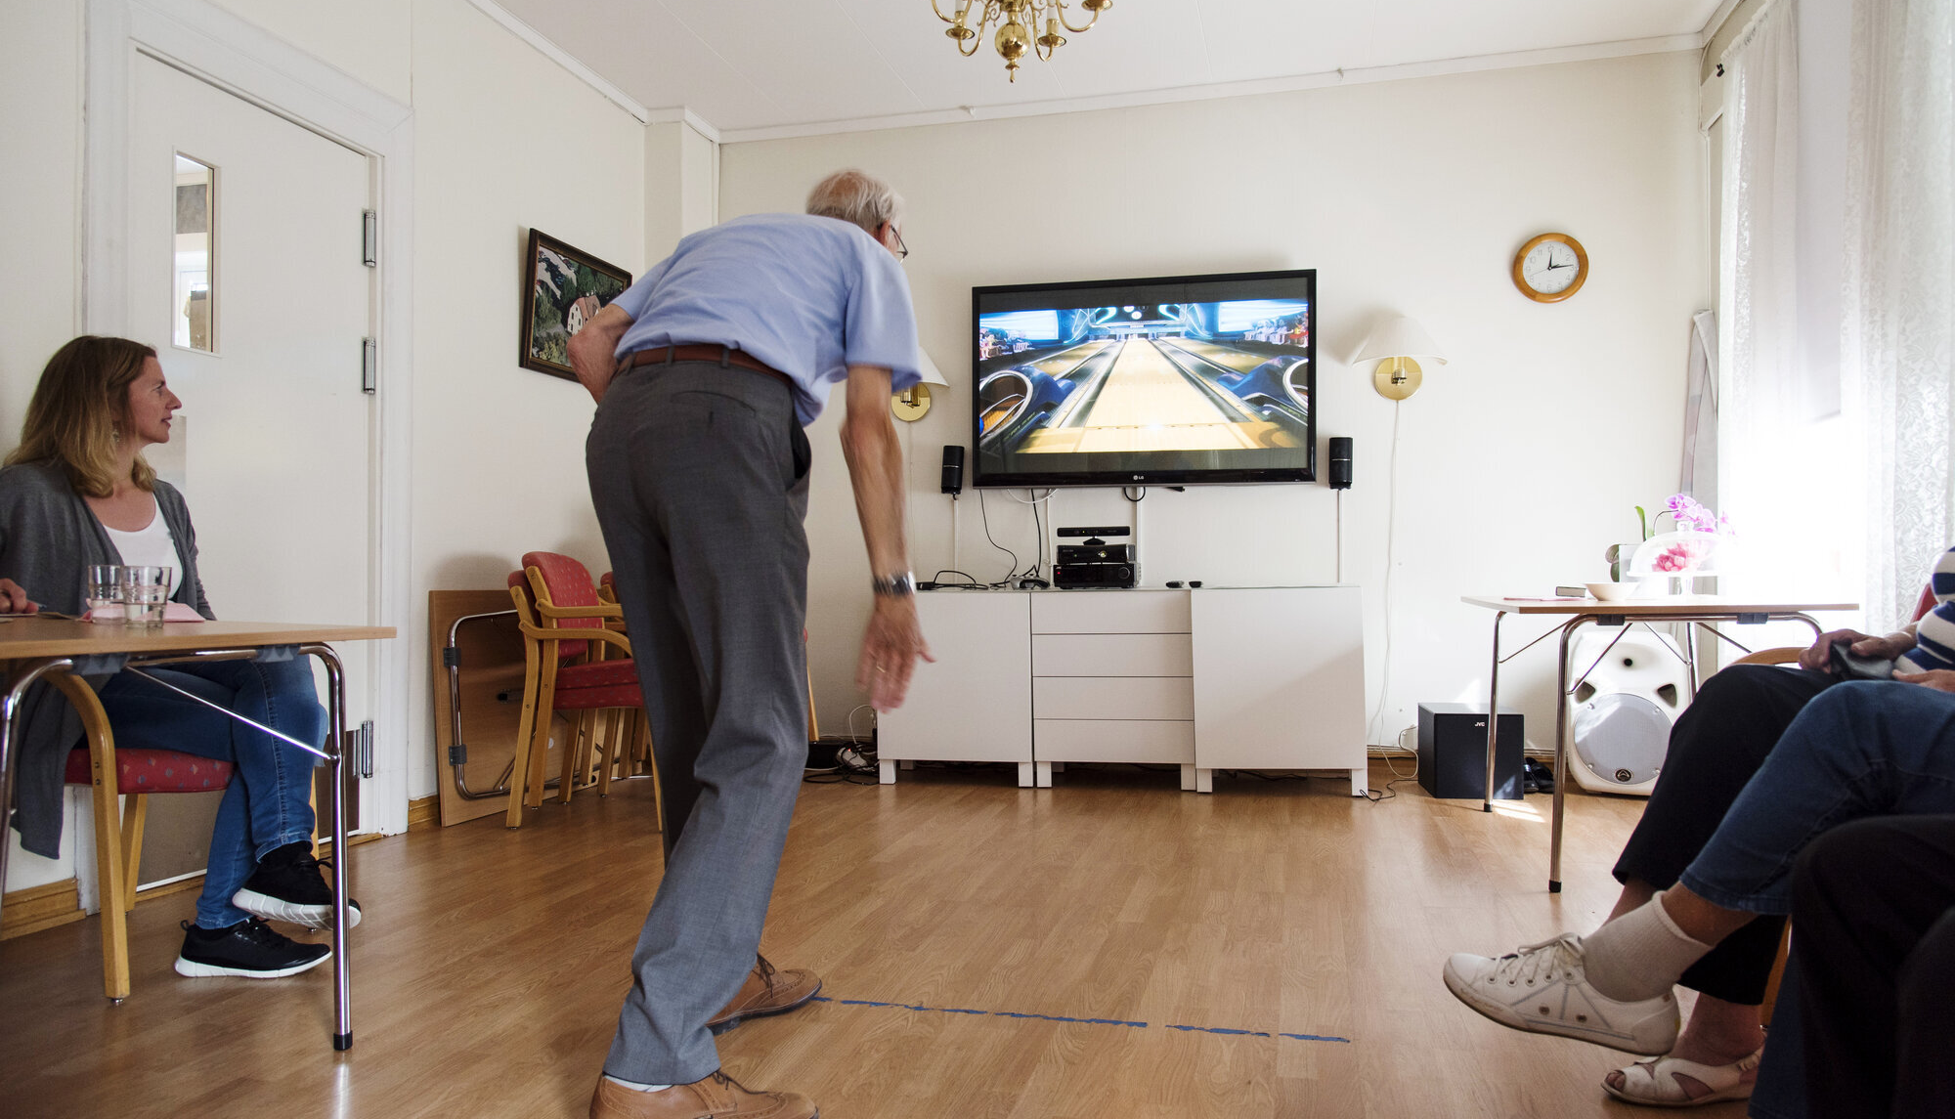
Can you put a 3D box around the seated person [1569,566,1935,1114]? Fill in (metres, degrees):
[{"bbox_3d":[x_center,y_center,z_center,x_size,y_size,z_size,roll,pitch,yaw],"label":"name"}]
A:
[{"bbox_3d":[1.355,0.196,2.077,0.900,1.240,0.520,0,-1,20],"label":"seated person"}]

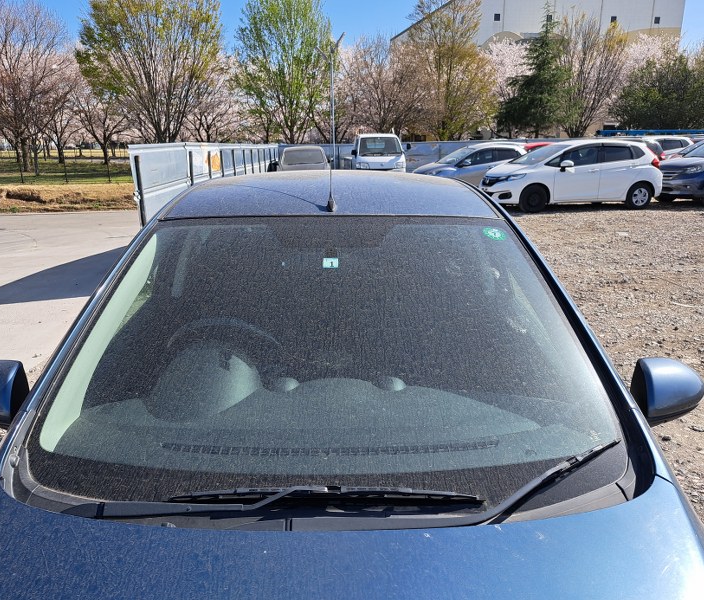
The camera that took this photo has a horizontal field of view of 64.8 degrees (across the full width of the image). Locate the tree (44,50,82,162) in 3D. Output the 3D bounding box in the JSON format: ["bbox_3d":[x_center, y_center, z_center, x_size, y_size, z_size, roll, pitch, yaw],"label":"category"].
[{"bbox_3d":[-17.639,-11.659,34.002,2.640,6.450,2.640,-1,17,0],"label":"tree"}]

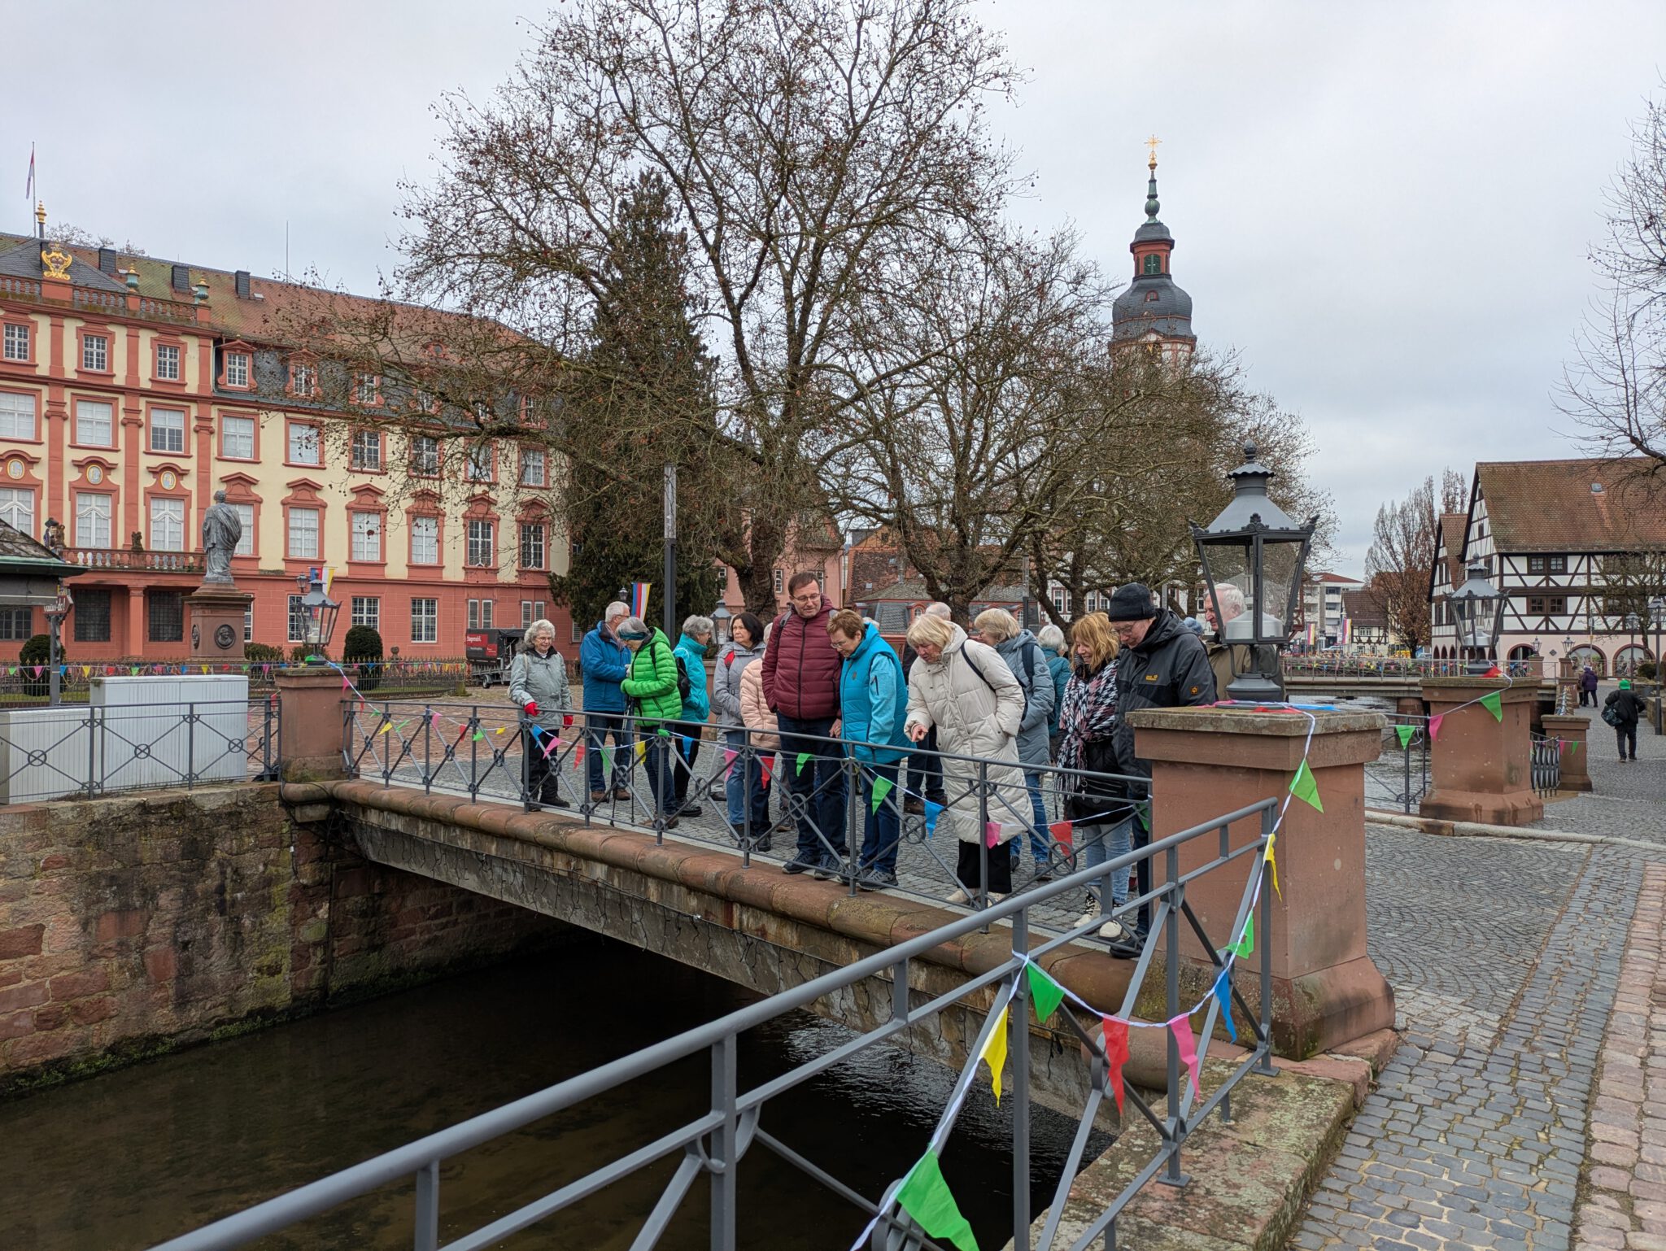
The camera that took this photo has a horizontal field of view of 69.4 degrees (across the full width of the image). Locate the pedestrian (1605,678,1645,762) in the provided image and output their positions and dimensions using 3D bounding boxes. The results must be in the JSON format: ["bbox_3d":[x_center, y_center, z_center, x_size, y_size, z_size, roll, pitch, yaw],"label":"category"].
[{"bbox_3d":[15.788,1.895,24.000,0.660,1.660,0.500,-1,-2,30],"label":"pedestrian"}]

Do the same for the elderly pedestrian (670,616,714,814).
[{"bbox_3d":[-1.208,0.727,10.201,0.420,1.631,0.480,0,-1,-7],"label":"elderly pedestrian"}]

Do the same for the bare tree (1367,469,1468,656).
[{"bbox_3d":[43.541,-4.089,90.000,7.100,15.000,7.100,-1,-2,34],"label":"bare tree"}]

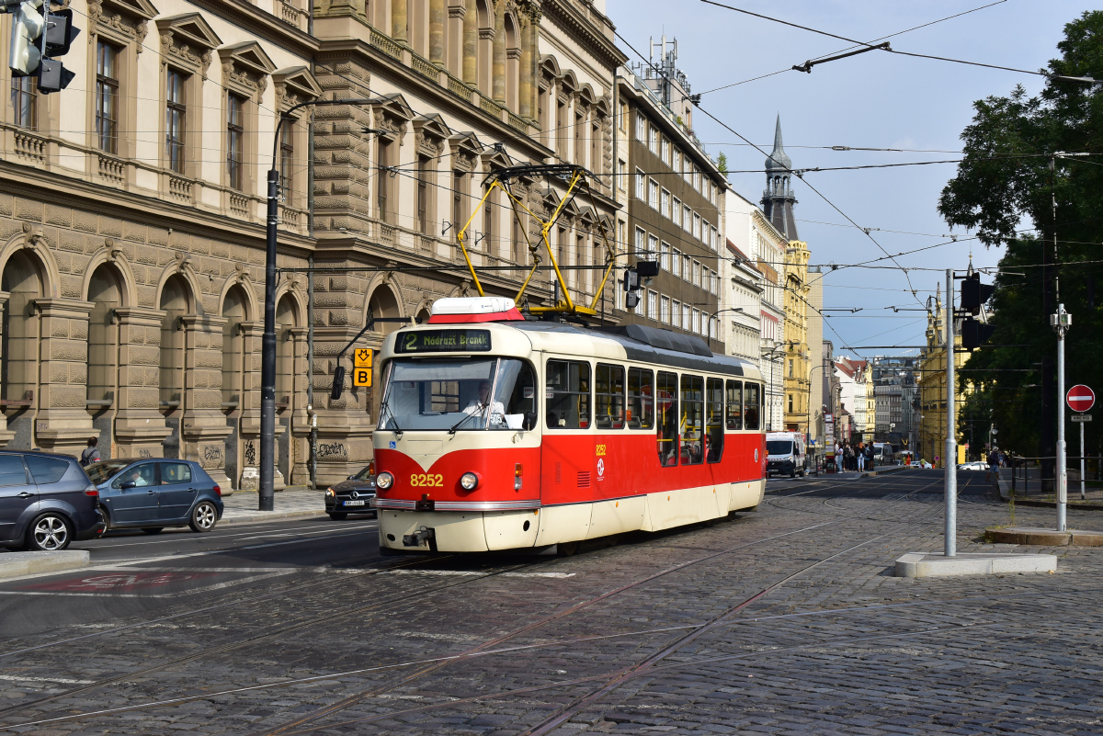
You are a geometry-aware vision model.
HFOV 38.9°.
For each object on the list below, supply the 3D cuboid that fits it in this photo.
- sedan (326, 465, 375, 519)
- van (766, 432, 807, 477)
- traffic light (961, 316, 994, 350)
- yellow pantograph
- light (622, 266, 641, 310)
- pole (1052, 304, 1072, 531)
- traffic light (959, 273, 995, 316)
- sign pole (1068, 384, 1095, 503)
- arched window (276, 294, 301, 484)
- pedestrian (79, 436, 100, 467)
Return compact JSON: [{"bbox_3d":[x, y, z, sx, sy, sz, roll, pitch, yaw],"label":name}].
[{"bbox_3d":[-3.180,2.660,35.900,1.850,1.440,4.700,-1,-2,24],"label":"sedan"},{"bbox_3d":[12.500,4.680,85.300,2.100,2.500,5.700,0,-2,15],"label":"van"},{"bbox_3d":[5.471,-0.430,20.050,0.420,0.420,0.360,0,-2,8],"label":"traffic light"},{"bbox_3d":[-0.157,-1.900,23.250,1.900,2.230,2.900,0,-2,21],"label":"yellow pantograph"},{"bbox_3d":[1.796,-1.745,34.500,0.380,0.880,0.420,2,-2,-38],"label":"light"},{"bbox_3d":[8.330,0.810,25.500,0.330,3.720,0.250,0,-2,10],"label":"pole"},{"bbox_3d":[5.471,-0.949,20.050,0.420,0.540,0.450,0,-2,8],"label":"traffic light"},{"bbox_3d":[13.629,1.927,40.200,0.700,2.970,0.120,0,-2,17],"label":"sign pole"},{"bbox_3d":[-8.892,0.710,52.500,0.450,6.300,1.950,0,-2,16],"label":"arched window"},{"bbox_3d":[-10.910,2.490,37.000,0.520,1.740,0.420,0,-2,20],"label":"pedestrian"}]

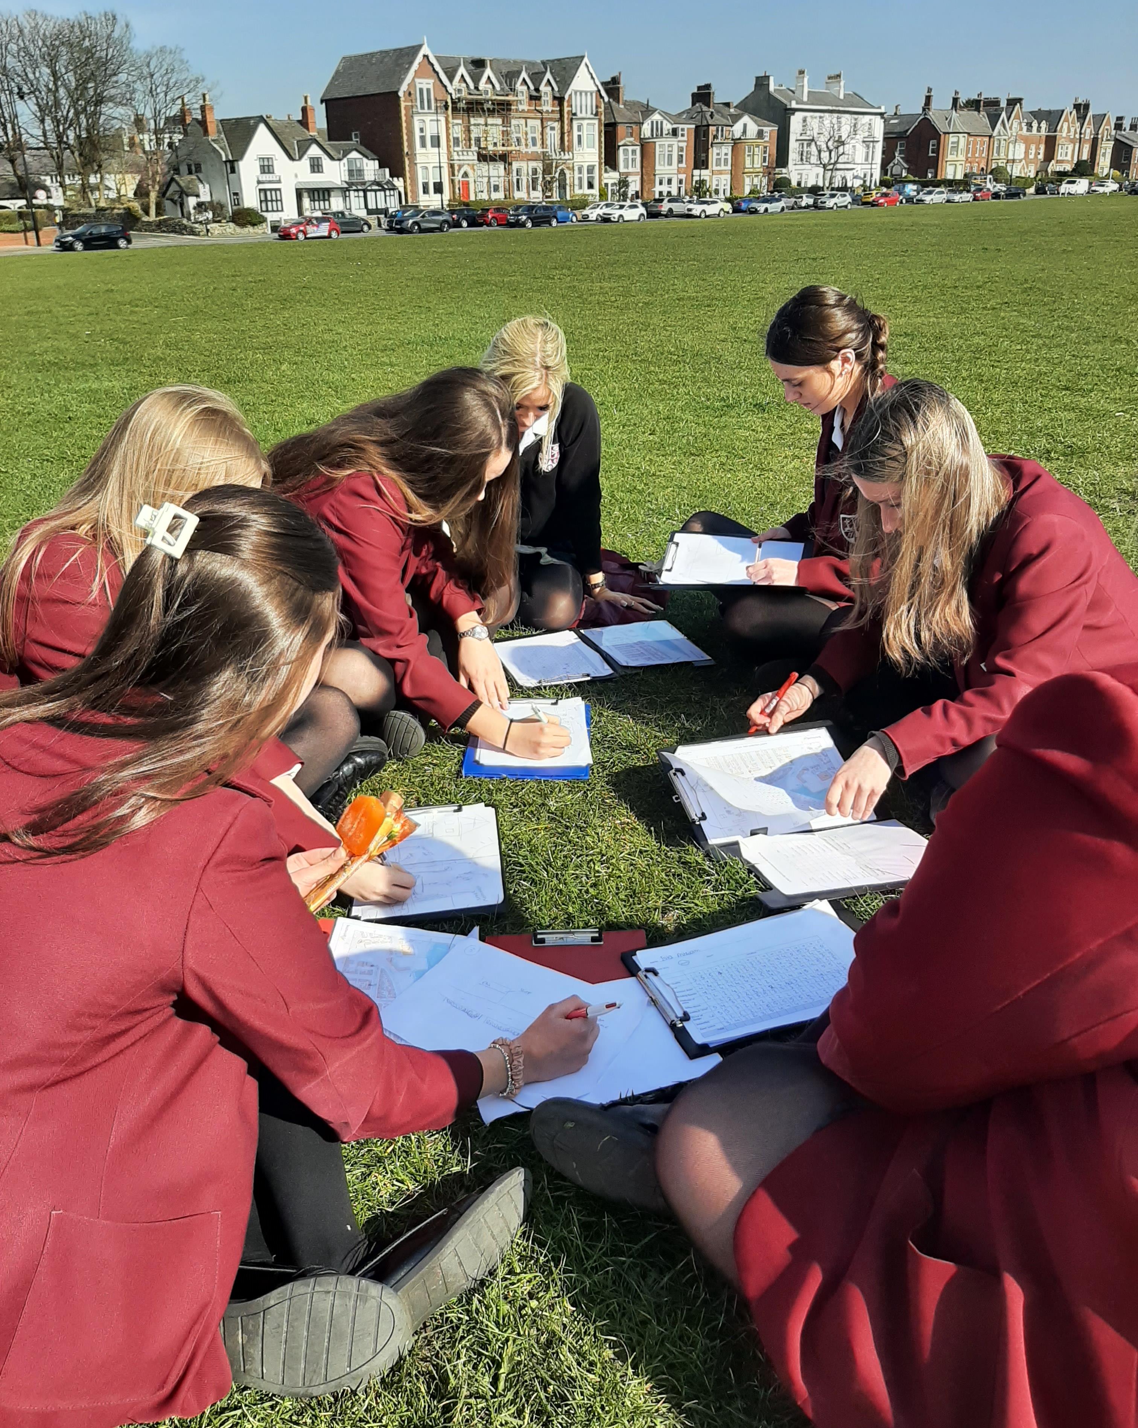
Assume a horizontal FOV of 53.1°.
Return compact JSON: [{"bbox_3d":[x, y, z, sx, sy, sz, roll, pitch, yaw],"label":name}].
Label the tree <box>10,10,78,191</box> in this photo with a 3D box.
[{"bbox_3d":[-38.706,-44.604,84.000,5.500,13.600,5.500,-2,23,0],"label":"tree"}]

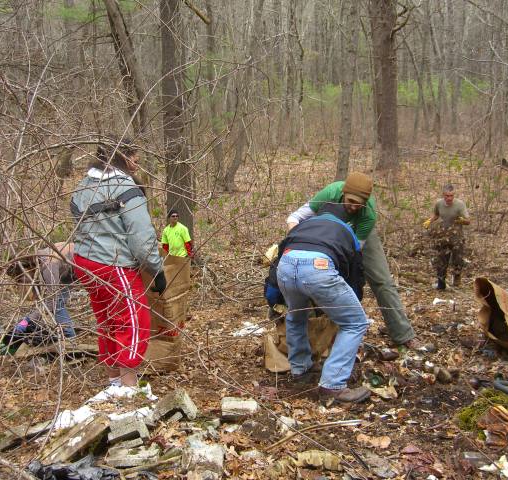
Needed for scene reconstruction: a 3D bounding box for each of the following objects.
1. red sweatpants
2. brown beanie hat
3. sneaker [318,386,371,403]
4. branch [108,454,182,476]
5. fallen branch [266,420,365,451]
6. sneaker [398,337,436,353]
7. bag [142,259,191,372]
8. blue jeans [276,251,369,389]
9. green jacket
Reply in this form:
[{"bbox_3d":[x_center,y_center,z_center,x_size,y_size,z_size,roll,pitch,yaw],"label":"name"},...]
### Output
[{"bbox_3d":[-0.950,0.460,4.650,0.400,0.770,0.380,-3,6,-37],"label":"red sweatpants"},{"bbox_3d":[0.733,-0.370,4.950,0.190,0.180,0.220,16,21,10],"label":"brown beanie hat"},{"bbox_3d":[0.550,0.929,4.250,0.300,0.110,0.110,1,5,16],"label":"sneaker"},{"bbox_3d":[-0.450,0.982,3.075,0.319,0.060,0.060,-3,5,-30],"label":"branch"},{"bbox_3d":[0.291,0.978,3.581,0.655,0.060,0.090,-3,6,-36],"label":"fallen branch"},{"bbox_3d":[1.226,0.781,5.300,0.290,0.110,0.110,2,5,28],"label":"sneaker"},{"bbox_3d":[-0.655,0.537,5.200,0.380,0.840,0.300,-1,5,-9],"label":"bag"},{"bbox_3d":[0.439,0.503,4.500,0.470,0.840,0.440,2,5,22],"label":"blue jeans"},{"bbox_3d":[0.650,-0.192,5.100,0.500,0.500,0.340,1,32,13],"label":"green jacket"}]

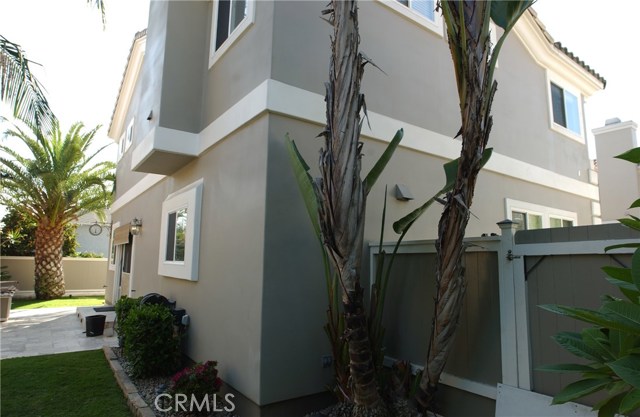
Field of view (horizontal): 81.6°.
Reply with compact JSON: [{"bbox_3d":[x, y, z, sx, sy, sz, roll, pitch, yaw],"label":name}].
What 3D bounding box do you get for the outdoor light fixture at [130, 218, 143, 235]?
[{"bbox_3d":[-4.280,0.426,8.647,0.230,0.380,0.220,6,-9,-36],"label":"outdoor light fixture"}]

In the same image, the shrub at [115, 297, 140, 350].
[{"bbox_3d":[-3.280,1.921,6.330,0.420,0.820,0.500,6,-9,-36],"label":"shrub"}]

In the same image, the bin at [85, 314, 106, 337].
[{"bbox_3d":[-4.331,2.236,7.140,0.350,0.390,0.350,6,-9,-36],"label":"bin"}]

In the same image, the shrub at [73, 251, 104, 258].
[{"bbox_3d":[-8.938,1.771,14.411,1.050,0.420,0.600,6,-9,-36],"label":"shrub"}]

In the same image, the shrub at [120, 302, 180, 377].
[{"bbox_3d":[-2.233,1.705,4.906,0.620,0.870,0.680,6,-9,-36],"label":"shrub"}]

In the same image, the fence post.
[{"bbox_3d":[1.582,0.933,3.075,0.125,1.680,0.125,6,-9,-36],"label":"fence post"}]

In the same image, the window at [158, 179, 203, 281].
[{"bbox_3d":[-2.265,0.377,5.974,0.110,1.452,1.869,6,-9,-36],"label":"window"}]

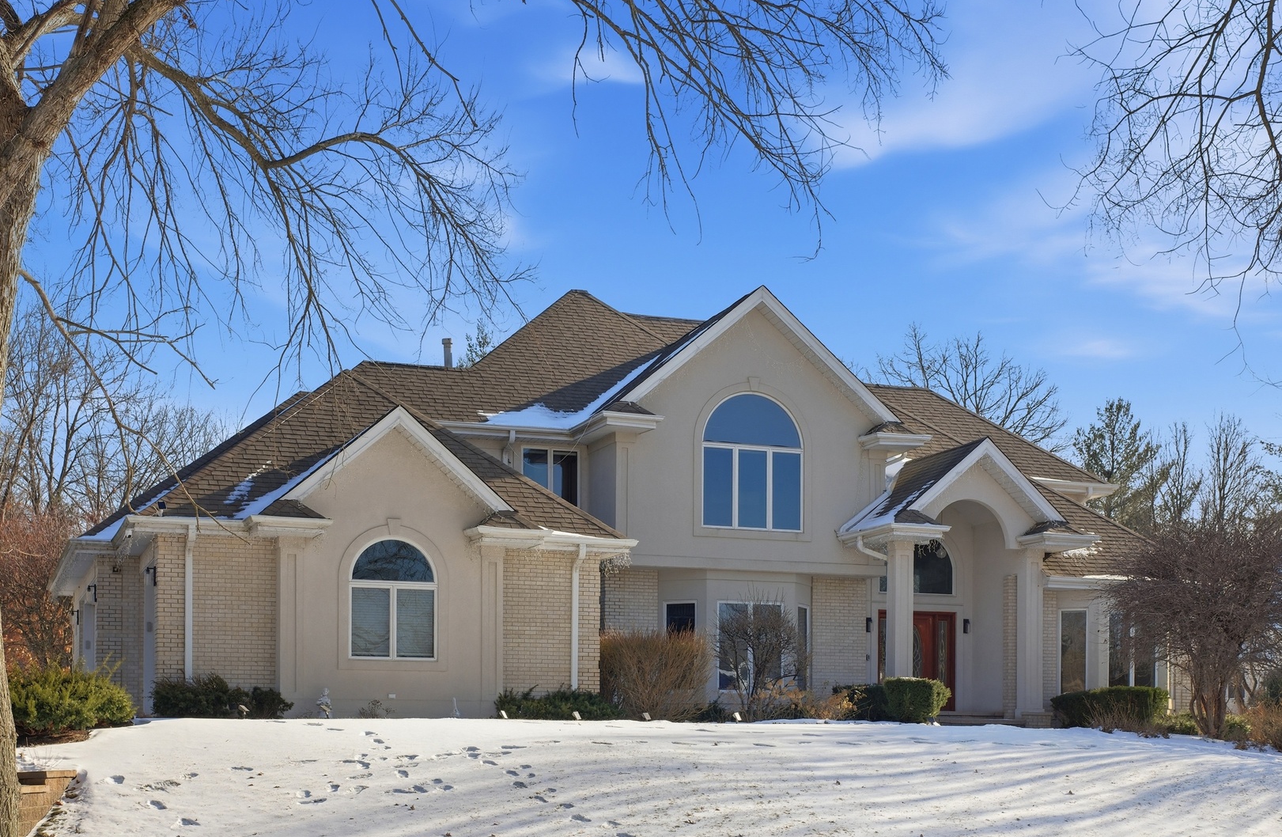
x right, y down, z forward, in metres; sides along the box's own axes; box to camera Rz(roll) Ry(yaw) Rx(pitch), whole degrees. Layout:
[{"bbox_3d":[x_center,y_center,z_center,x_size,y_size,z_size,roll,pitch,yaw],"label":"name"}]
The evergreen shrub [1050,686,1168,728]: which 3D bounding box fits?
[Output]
[{"bbox_3d":[9.270,5.740,35.200,2.150,0.880,1.150,2,-5,-20],"label":"evergreen shrub"}]

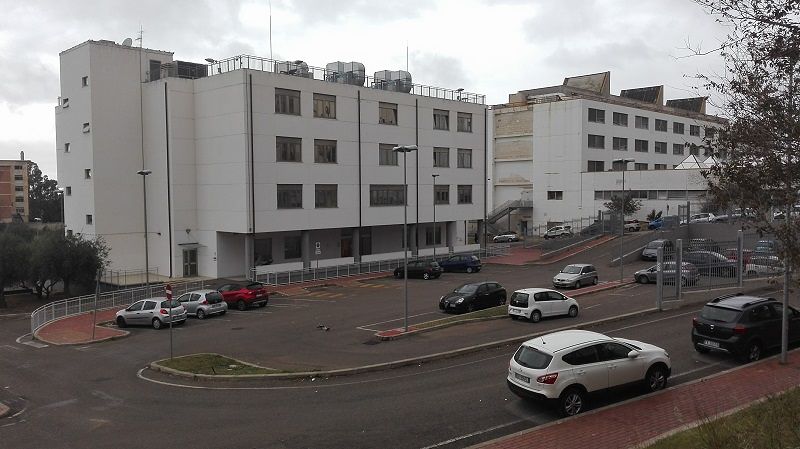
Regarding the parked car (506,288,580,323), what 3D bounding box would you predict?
[{"bbox_3d":[7.383,4.062,29.245,3.570,1.490,1.645,-2,1,-26],"label":"parked car"}]

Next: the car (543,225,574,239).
[{"bbox_3d":[20.908,1.148,75.788,1.645,1.487,3.766,-4,3,-41],"label":"car"}]

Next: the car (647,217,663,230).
[{"bbox_3d":[29.232,-0.155,63.500,3.700,1.500,1.620,-2,2,33],"label":"car"}]

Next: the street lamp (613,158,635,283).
[{"bbox_3d":[15.599,-0.234,40.057,1.550,8.650,0.400,2,4,30],"label":"street lamp"}]

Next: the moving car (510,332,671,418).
[{"bbox_3d":[5.050,3.670,15.033,4.338,1.618,1.786,-8,4,-21],"label":"moving car"}]

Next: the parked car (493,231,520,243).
[{"bbox_3d":[15.237,1.780,82.174,3.915,1.439,1.664,2,4,44],"label":"parked car"}]

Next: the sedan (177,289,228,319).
[{"bbox_3d":[-11.875,4.673,34.041,3.450,1.470,1.630,0,2,37],"label":"sedan"}]

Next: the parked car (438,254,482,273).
[{"bbox_3d":[5.241,3.557,51.733,3.911,1.507,1.690,-2,1,26],"label":"parked car"}]

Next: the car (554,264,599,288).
[{"bbox_3d":[12.262,3.627,39.914,3.750,1.450,1.670,-3,0,-43],"label":"car"}]

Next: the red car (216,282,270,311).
[{"bbox_3d":[-10.346,4.499,36.440,4.200,1.570,1.790,0,2,35],"label":"red car"}]

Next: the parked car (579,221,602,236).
[{"bbox_3d":[22.358,0.576,67.149,4.100,1.550,1.740,-3,4,-35],"label":"parked car"}]

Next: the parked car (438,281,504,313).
[{"bbox_3d":[4.142,4.053,32.318,4.100,1.450,1.740,-3,1,-38],"label":"parked car"}]

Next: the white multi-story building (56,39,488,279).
[{"bbox_3d":[-10.934,-6.035,58.484,37.494,19.802,20.000,-3,4,-42],"label":"white multi-story building"}]

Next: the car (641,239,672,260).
[{"bbox_3d":[22.802,2.254,50.694,1.680,1.470,3.950,3,6,37],"label":"car"}]

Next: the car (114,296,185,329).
[{"bbox_3d":[-13.338,4.683,30.620,4.013,1.495,1.726,-3,1,27],"label":"car"}]

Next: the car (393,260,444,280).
[{"bbox_3d":[1.414,3.826,48.475,4.146,1.451,1.747,-1,1,32],"label":"car"}]

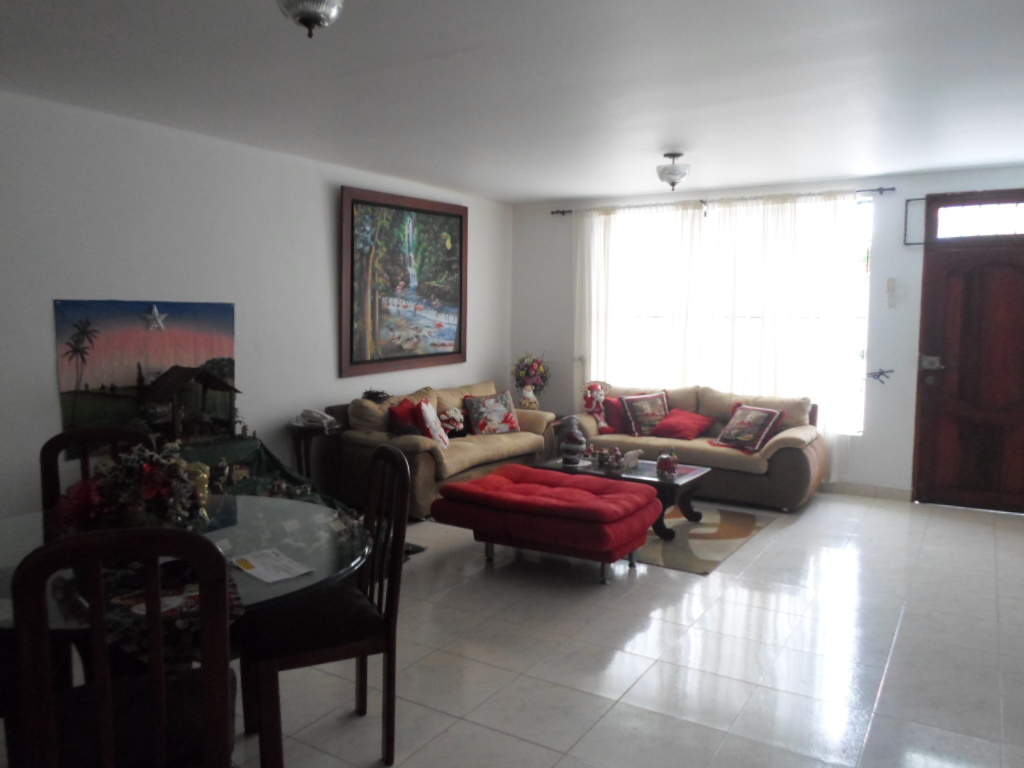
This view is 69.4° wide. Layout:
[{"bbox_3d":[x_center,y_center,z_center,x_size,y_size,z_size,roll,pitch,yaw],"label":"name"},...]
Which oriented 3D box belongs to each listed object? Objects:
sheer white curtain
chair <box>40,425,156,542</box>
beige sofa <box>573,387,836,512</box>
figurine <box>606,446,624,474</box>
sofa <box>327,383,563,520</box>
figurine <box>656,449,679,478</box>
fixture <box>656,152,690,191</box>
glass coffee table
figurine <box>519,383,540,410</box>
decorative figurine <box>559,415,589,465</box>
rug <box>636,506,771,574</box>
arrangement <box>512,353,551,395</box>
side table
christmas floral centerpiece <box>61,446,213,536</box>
[{"bbox_3d":[1.703,-0.414,6.663,2.647,2.400,0.120,3,5,32],"label":"sheer white curtain"},{"bbox_3d":[-1.475,0.671,2.720,0.440,0.970,0.510,-3,5,-32],"label":"chair"},{"bbox_3d":[1.534,0.454,6.338,2.230,0.860,0.930,3,5,32],"label":"beige sofa"},{"bbox_3d":[0.741,0.518,5.288,0.110,0.135,0.100,1,5,8],"label":"figurine"},{"bbox_3d":[-0.517,0.470,6.277,0.952,0.871,2.086,3,5,34],"label":"sofa"},{"bbox_3d":[1.042,0.520,4.977,0.140,0.190,0.140,1,5,12],"label":"figurine"},{"bbox_3d":[1.143,-1.498,5.247,0.241,0.269,0.241,3,5,32],"label":"fixture"},{"bbox_3d":[0.775,0.793,5.296,1.114,0.381,0.749,3,5,32],"label":"glass coffee table"},{"bbox_3d":[0.167,0.119,7.046,0.200,0.267,0.170,1,4,14],"label":"figurine"},{"bbox_3d":[0.458,0.401,5.404,0.210,0.350,0.190,-1,5,-9],"label":"decorative figurine"},{"bbox_3d":[0.827,0.981,5.257,1.681,0.012,1.640,3,5,32],"label":"rug"},{"bbox_3d":[0.196,-0.095,7.429,0.370,0.400,0.350,0,5,2],"label":"arrangement"},{"bbox_3d":[-1.433,0.627,5.378,0.405,0.664,0.405,3,5,32],"label":"side table"},{"bbox_3d":[-1.081,0.306,2.106,0.420,0.270,0.360,-2,5,-27],"label":"christmas floral centerpiece"}]

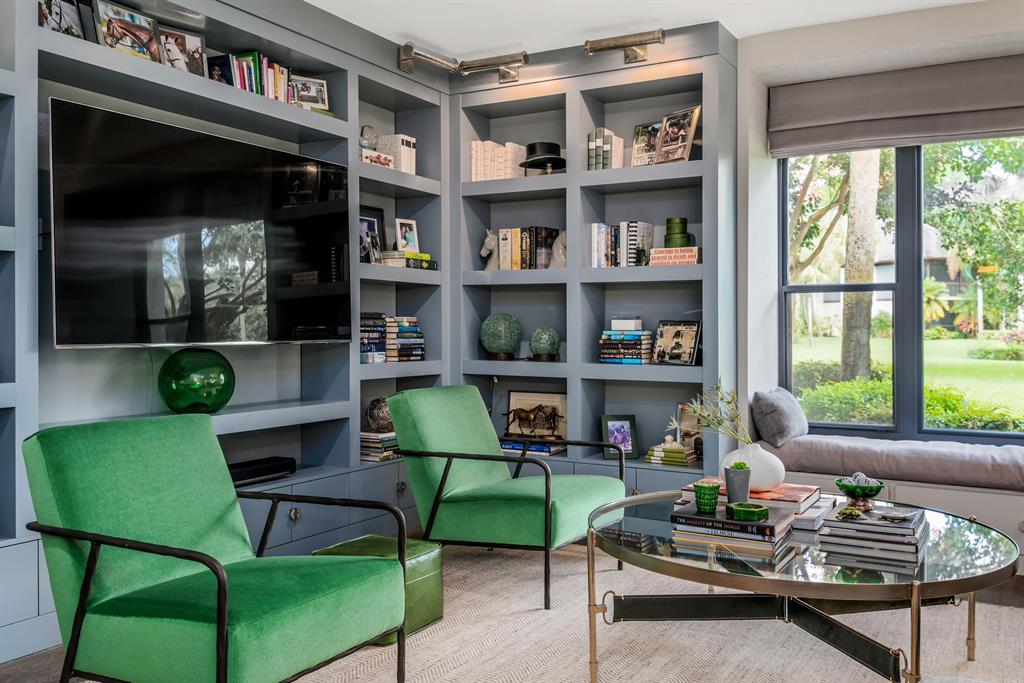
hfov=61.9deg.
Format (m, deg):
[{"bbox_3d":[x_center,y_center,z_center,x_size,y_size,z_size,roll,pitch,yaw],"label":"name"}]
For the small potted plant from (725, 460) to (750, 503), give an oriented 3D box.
[{"bbox_3d":[0.708,0.448,2.671,0.081,0.149,0.081,1,1,30],"label":"small potted plant"}]

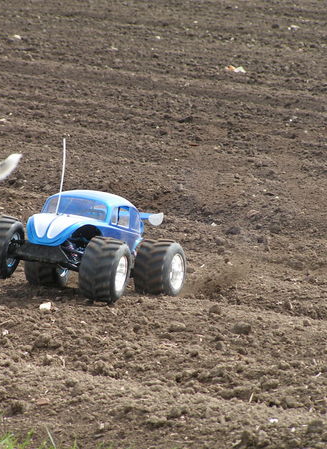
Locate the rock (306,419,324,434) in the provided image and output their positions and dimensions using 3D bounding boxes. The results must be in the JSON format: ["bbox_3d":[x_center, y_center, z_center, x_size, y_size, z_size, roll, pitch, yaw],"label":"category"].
[{"bbox_3d":[0.361,0.479,10.631,0.041,0.035,0.035,0,5,0],"label":"rock"}]

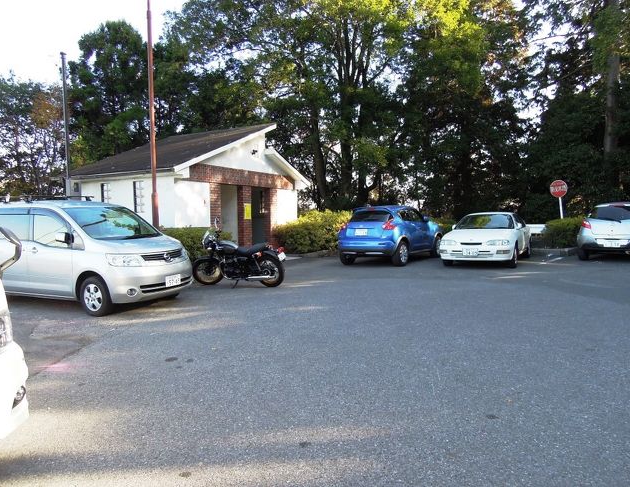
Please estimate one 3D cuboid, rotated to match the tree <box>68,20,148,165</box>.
[{"bbox_3d":[-10.609,-5.633,22.778,4.600,11.400,4.600,-3,4,-24],"label":"tree"}]

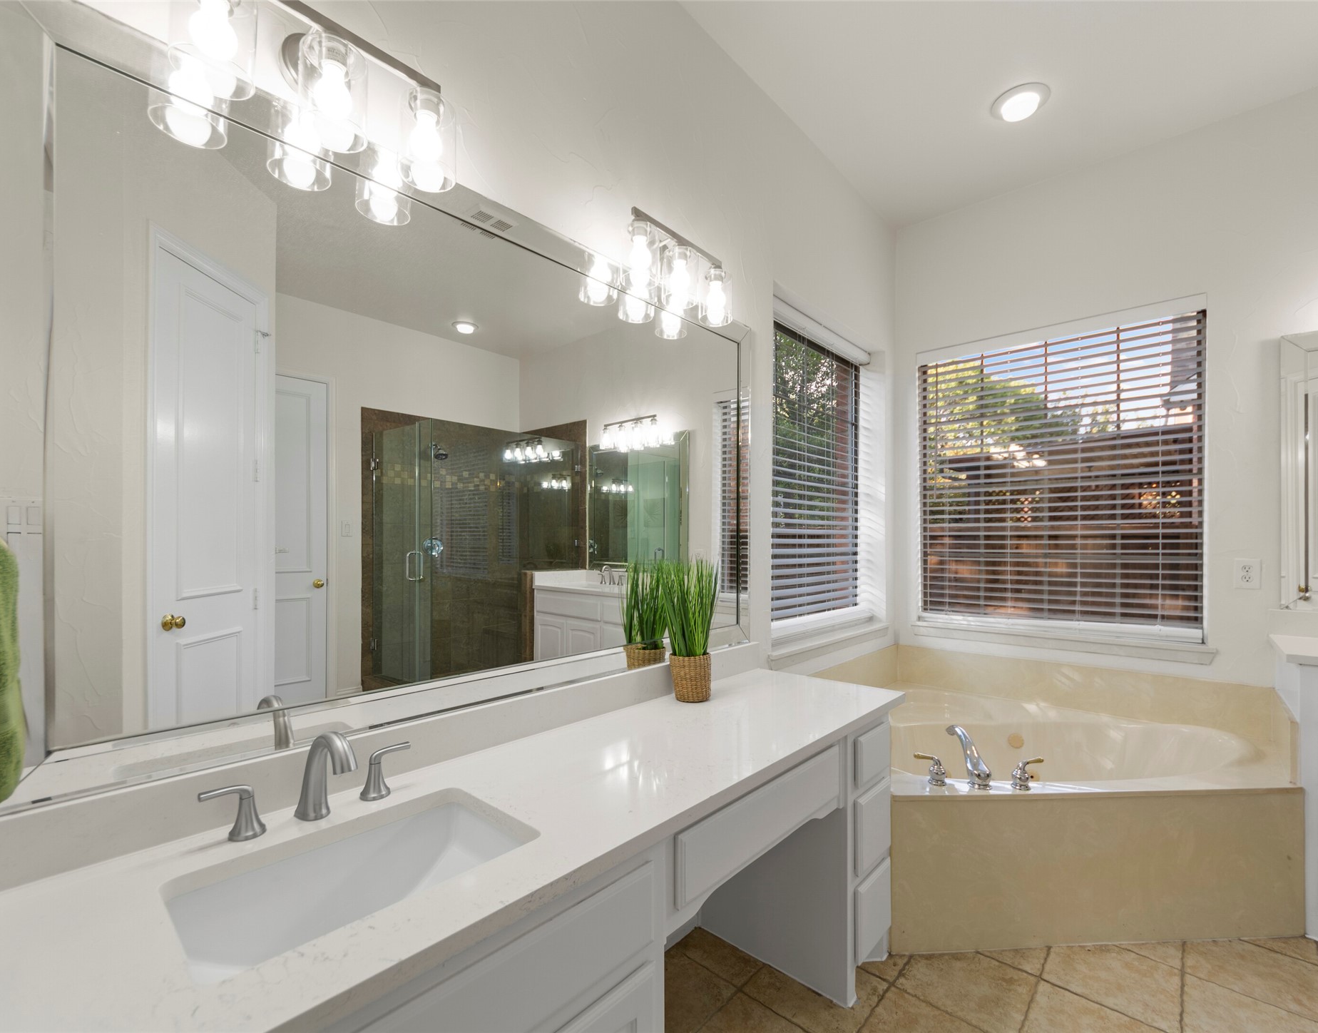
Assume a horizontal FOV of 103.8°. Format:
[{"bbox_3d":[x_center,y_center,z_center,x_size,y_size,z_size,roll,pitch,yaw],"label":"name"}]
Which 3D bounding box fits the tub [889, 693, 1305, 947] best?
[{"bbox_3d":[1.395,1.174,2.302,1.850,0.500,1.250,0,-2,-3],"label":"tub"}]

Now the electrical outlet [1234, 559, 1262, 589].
[{"bbox_3d":[2.433,0.240,2.134,0.075,0.122,0.008,-1,-2,40],"label":"electrical outlet"}]

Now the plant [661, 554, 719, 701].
[{"bbox_3d":[0.097,0.344,1.582,0.170,0.430,0.170,0,-2,0],"label":"plant"}]

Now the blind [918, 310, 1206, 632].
[{"bbox_3d":[1.905,-0.168,2.550,1.110,1.400,0.055,-1,-2,40],"label":"blind"}]

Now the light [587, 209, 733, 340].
[{"bbox_3d":[0.055,-0.737,1.563,0.140,0.215,0.430,-2,-2,45],"label":"light"}]

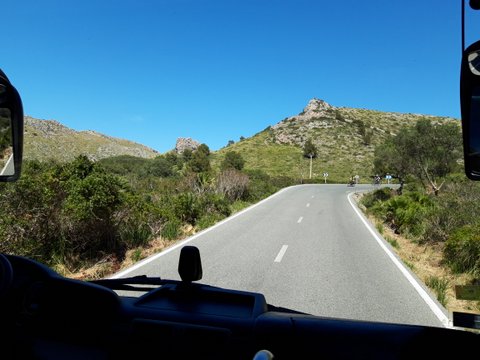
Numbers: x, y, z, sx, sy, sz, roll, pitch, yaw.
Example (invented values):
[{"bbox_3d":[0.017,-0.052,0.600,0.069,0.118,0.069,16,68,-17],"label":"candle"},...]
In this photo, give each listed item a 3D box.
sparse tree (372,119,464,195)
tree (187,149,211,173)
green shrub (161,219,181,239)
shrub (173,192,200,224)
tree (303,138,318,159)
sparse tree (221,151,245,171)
[{"bbox_3d":[17.379,-2.257,35.000,8.110,6.970,7.200,1,2,0],"label":"sparse tree"},{"bbox_3d":[-6.677,-3.097,58.000,3.780,3.860,3.900,1,2,0],"label":"tree"},{"bbox_3d":[-2.391,1.703,12.400,0.680,0.740,0.680,1,2,0],"label":"green shrub"},{"bbox_3d":[-2.360,1.257,15.900,1.210,1.380,1.200,1,2,0],"label":"shrub"},{"bbox_3d":[16.623,-7.427,85.000,3.730,4.660,3.400,1,2,0],"label":"tree"},{"bbox_3d":[-1.311,-3.364,63.000,4.110,3.510,4.000,1,2,0],"label":"sparse tree"}]

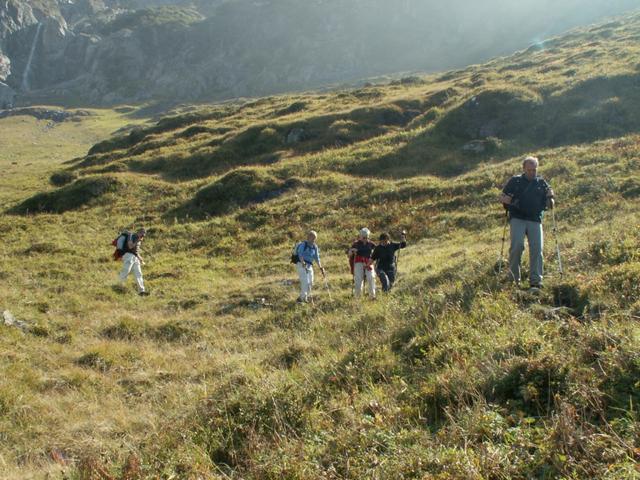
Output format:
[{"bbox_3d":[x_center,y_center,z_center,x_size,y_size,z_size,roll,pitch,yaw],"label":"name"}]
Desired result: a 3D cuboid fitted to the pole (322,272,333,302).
[{"bbox_3d":[0.169,1.092,19.100,0.045,0.900,0.045,-16,-16,0],"label":"pole"}]

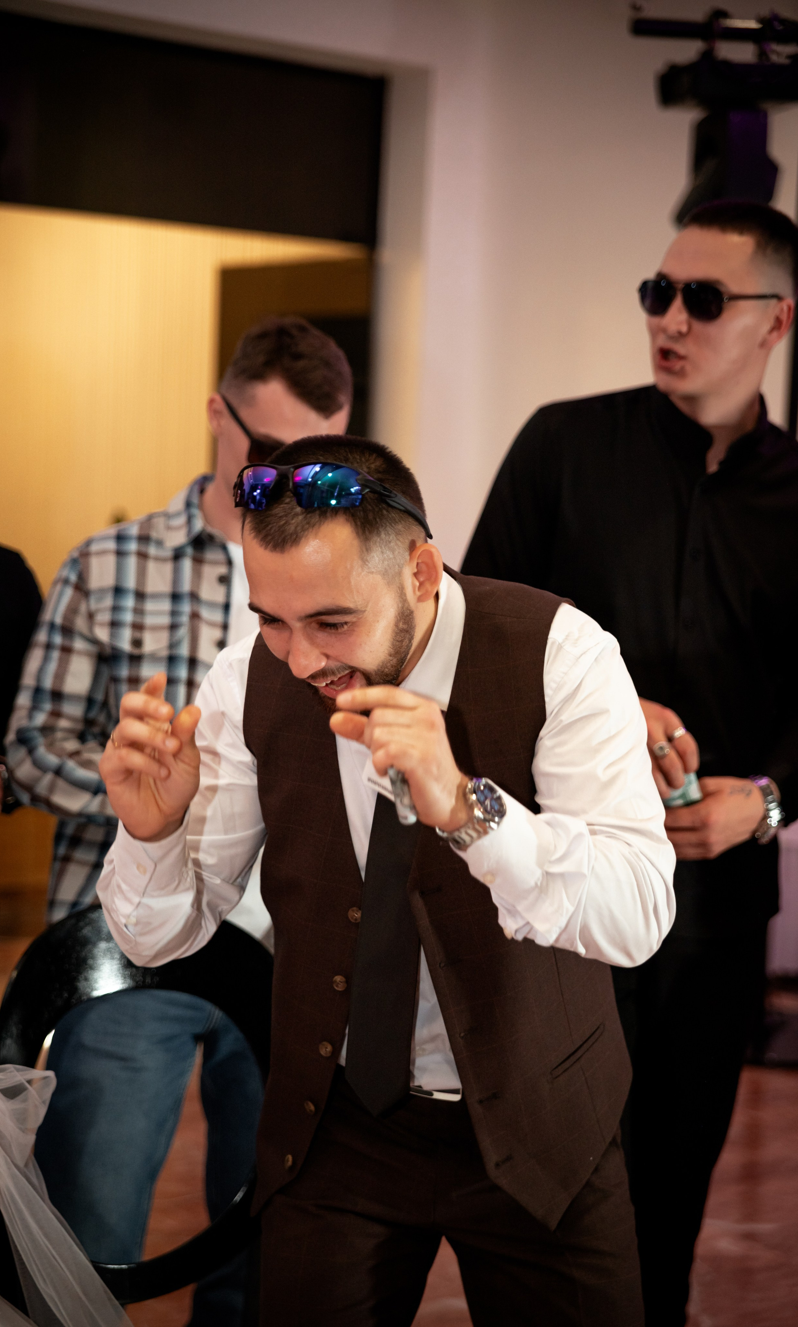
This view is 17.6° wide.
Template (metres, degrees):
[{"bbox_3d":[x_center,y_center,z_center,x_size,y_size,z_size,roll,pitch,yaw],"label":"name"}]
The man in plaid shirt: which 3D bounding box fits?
[{"bbox_3d":[-0.273,0.416,3.474,0.530,1.750,0.410,-2,9,-33],"label":"man in plaid shirt"}]

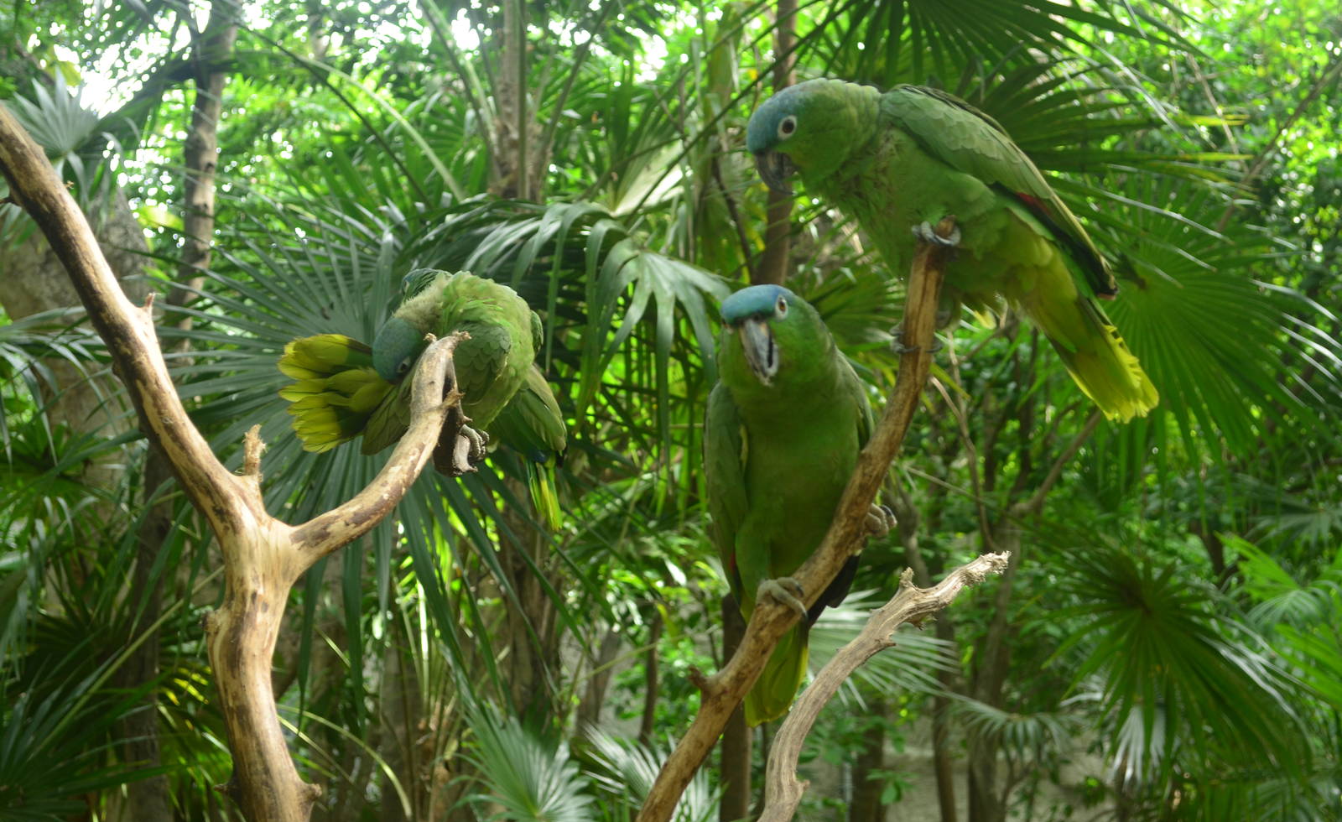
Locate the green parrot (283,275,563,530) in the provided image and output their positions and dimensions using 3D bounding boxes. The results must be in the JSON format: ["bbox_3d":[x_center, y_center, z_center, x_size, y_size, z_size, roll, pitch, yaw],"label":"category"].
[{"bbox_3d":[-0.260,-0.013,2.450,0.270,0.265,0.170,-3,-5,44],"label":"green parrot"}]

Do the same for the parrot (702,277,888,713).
[{"bbox_3d":[0.092,0.069,1.730,0.135,0.315,0.180,0,-3,-3],"label":"parrot"}]

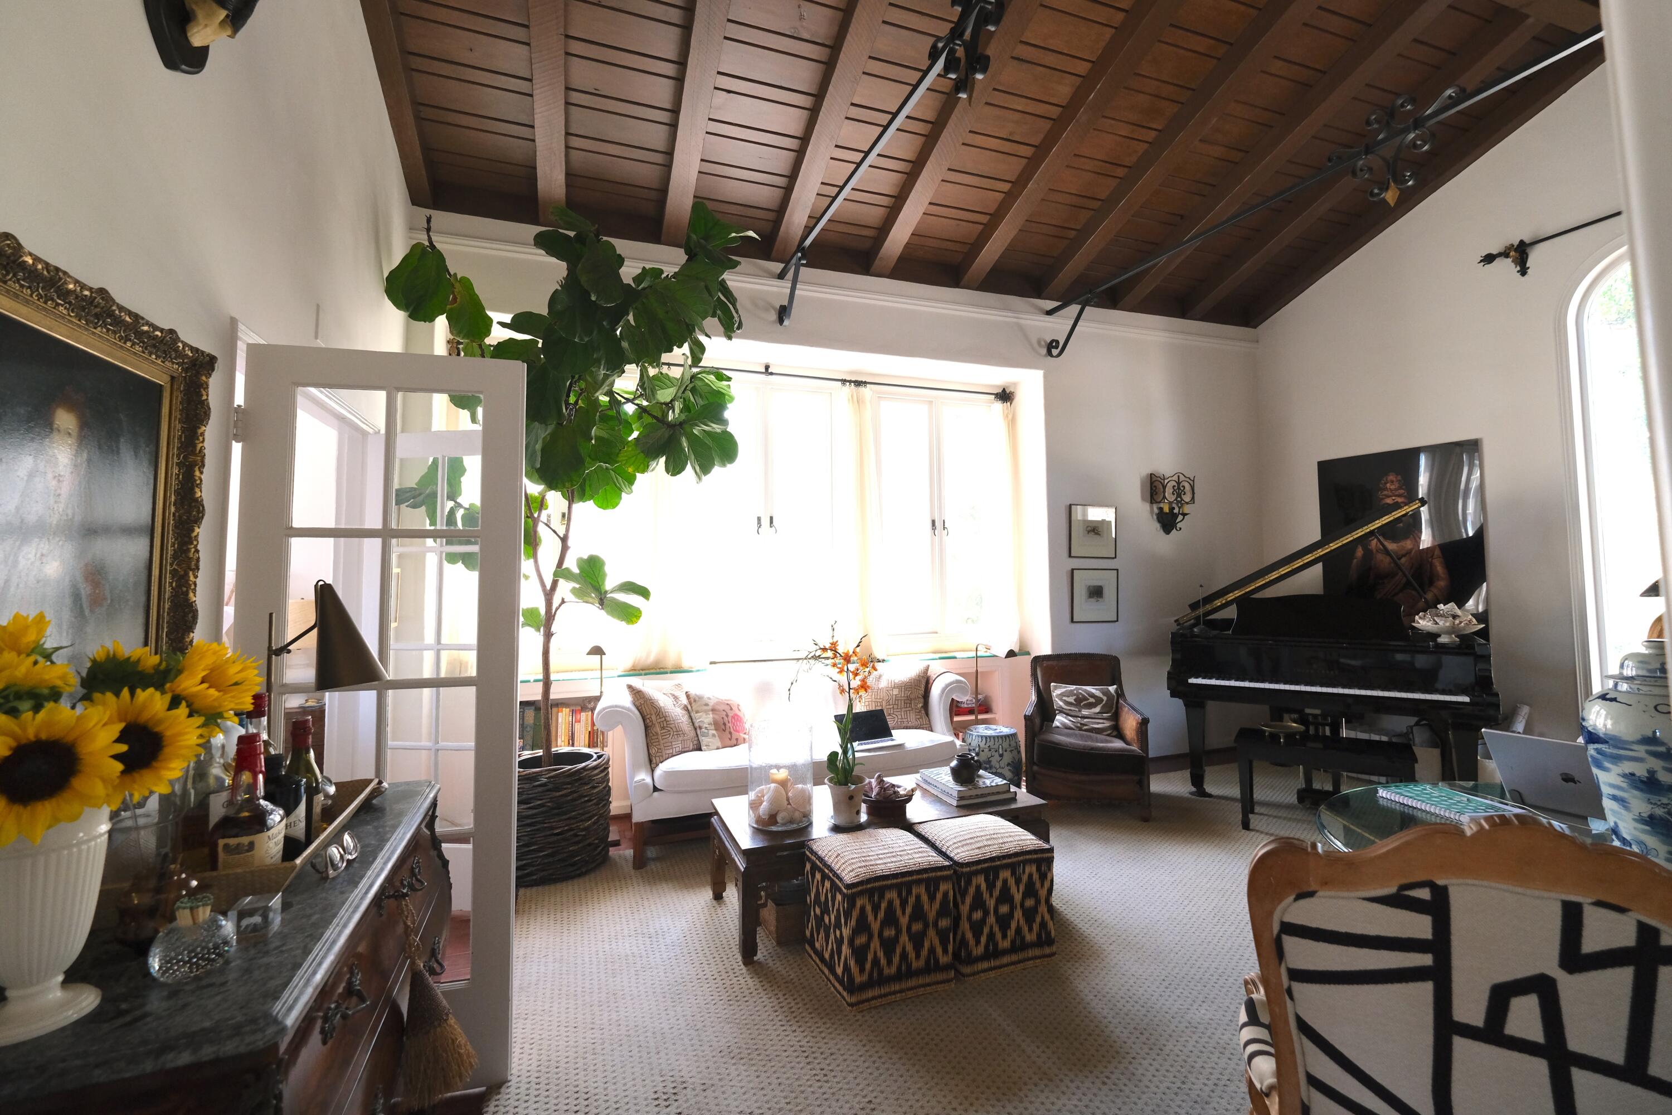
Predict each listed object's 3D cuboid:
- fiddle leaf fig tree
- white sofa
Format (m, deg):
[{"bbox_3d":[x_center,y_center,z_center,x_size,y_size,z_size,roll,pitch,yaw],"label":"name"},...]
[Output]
[{"bbox_3d":[-1.201,-0.306,3.373,1.600,2.570,1.300,0,-3,-19],"label":"fiddle leaf fig tree"},{"bbox_3d":[-0.319,1.068,3.978,2.013,0.850,0.860,1,-4,-22],"label":"white sofa"}]

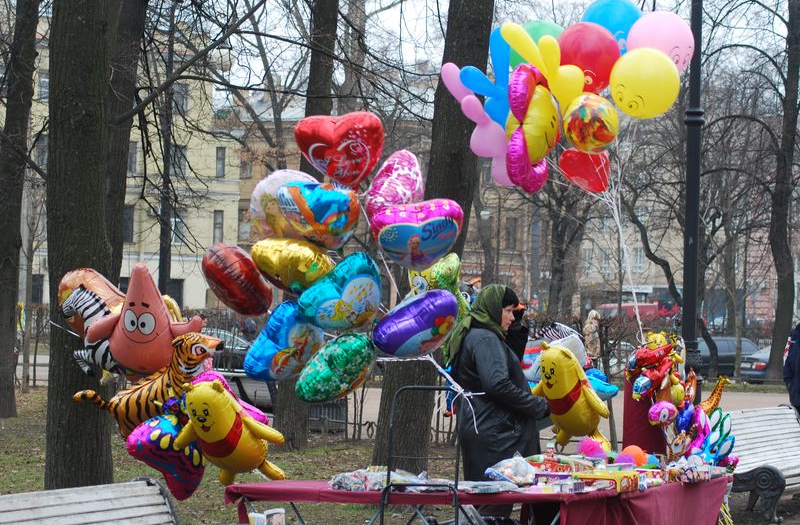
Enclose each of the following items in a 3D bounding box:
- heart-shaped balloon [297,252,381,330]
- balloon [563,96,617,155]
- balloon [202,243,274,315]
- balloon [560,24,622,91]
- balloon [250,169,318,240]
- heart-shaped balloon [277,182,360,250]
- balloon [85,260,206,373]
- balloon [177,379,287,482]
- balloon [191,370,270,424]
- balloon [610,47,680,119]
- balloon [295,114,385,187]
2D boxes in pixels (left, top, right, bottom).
[{"bbox_3d":[-0.263,0.139,10.500,0.410,0.370,0.200,-29,38,0],"label":"heart-shaped balloon"},{"bbox_3d":[0.881,-0.643,10.800,0.255,0.270,0.250,0,-2,6],"label":"balloon"},{"bbox_3d":[-0.758,0.079,10.900,0.230,0.390,0.400,-35,7,-27],"label":"balloon"},{"bbox_3d":[0.884,-0.959,10.900,0.295,0.335,0.295,0,12,0],"label":"balloon"},{"bbox_3d":[-0.511,-0.252,10.900,0.400,0.370,0.200,-11,22,9],"label":"balloon"},{"bbox_3d":[-0.380,-0.215,10.900,0.410,0.360,0.200,0,24,-13],"label":"heart-shaped balloon"},{"bbox_3d":[-1.210,0.295,11.100,0.560,0.580,0.270,0,6,9],"label":"balloon"},{"bbox_3d":[-0.765,0.772,10.600,0.460,0.540,0.280,-29,4,30],"label":"balloon"},{"bbox_3d":[-0.804,0.661,10.950,0.380,0.360,0.170,-35,10,22],"label":"balloon"},{"bbox_3d":[1.125,-0.820,10.700,0.320,0.335,0.320,-2,37,1],"label":"balloon"},{"bbox_3d":[-0.268,-0.504,10.700,0.410,0.370,0.200,-13,25,0],"label":"balloon"}]

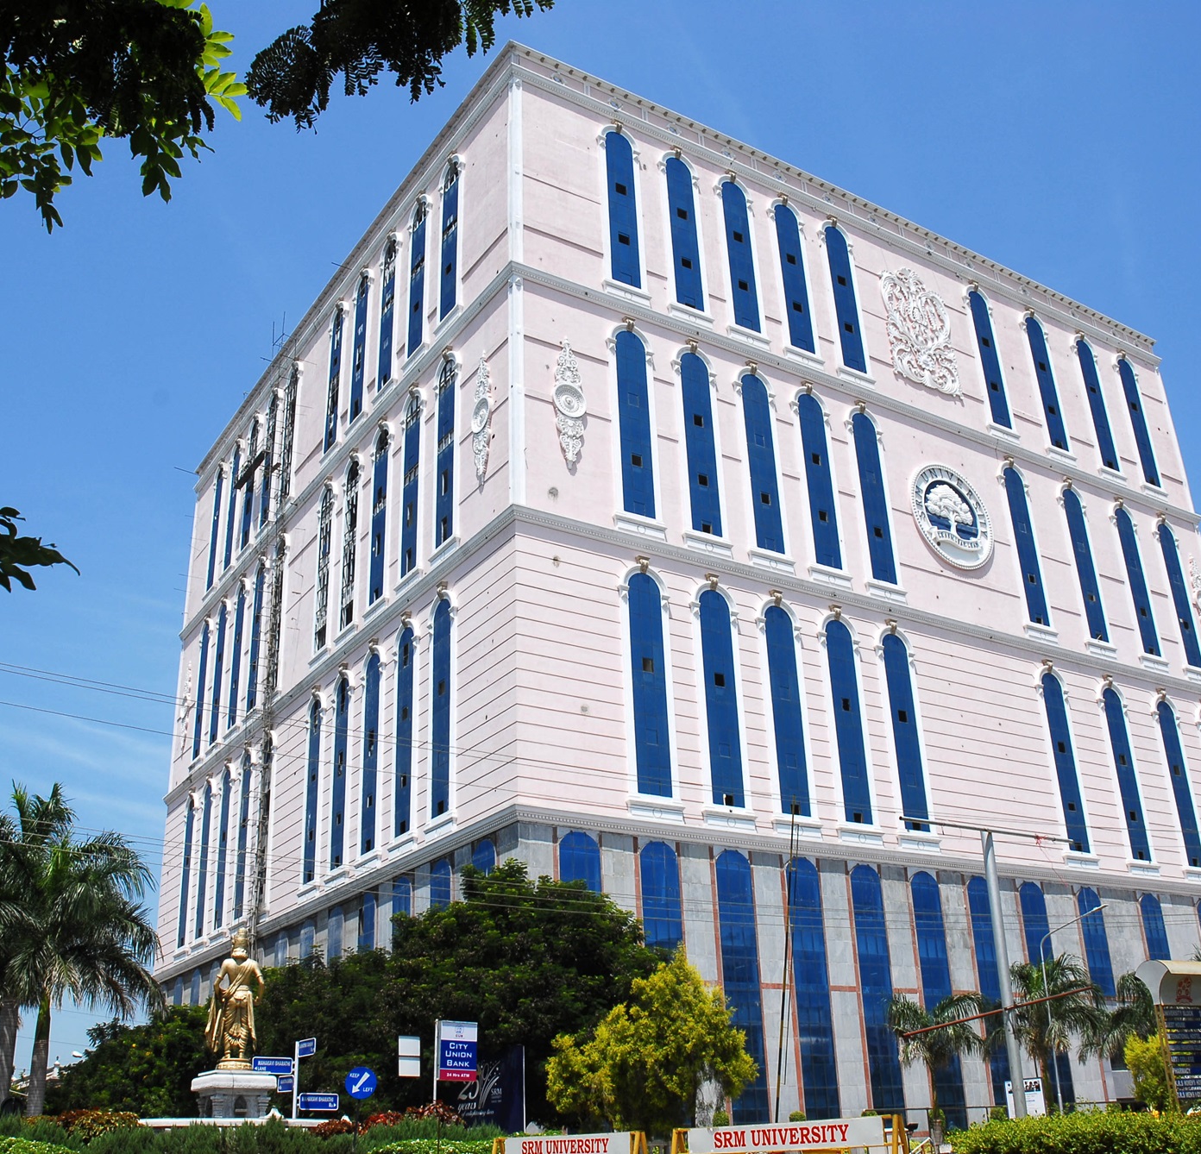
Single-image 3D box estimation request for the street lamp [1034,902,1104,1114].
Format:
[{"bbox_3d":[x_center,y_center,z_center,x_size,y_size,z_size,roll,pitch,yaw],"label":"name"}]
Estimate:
[{"bbox_3d":[15.426,14.654,40.993,0.300,8.050,2.529,20,-32,-41],"label":"street lamp"}]

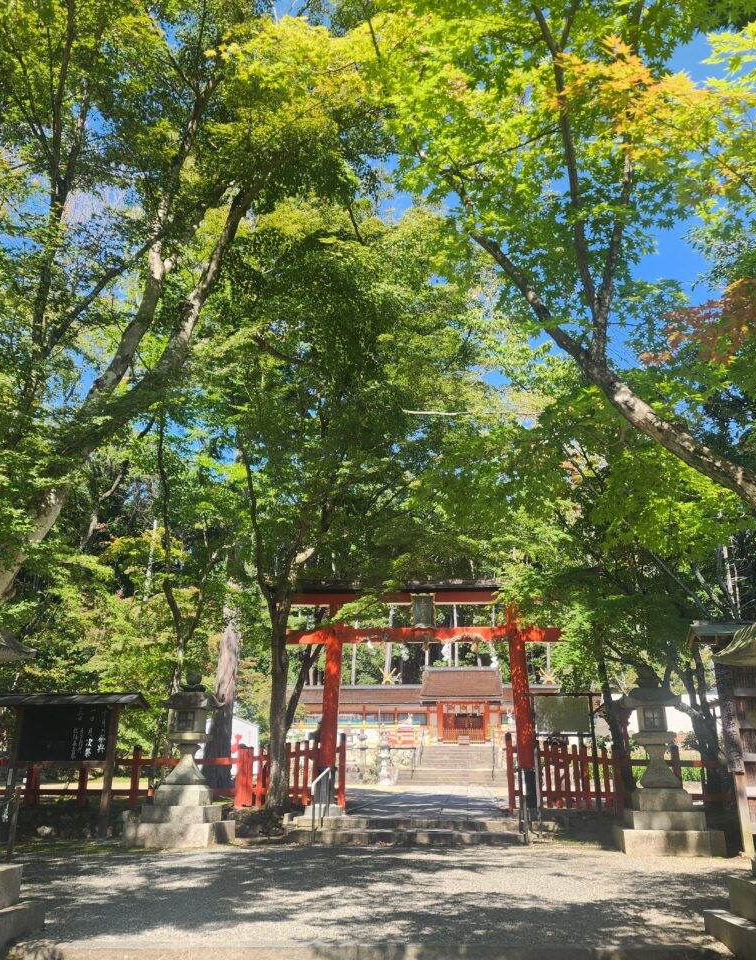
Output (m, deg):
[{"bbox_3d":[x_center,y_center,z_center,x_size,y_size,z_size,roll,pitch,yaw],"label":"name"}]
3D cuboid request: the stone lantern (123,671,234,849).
[{"bbox_3d":[-3.304,4.742,14.651,1.400,2.790,1.420,-1,-19,5],"label":"stone lantern"}]

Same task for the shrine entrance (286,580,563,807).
[{"bbox_3d":[0.949,4.219,16.721,5.800,4.460,0.700,-1,-19,5],"label":"shrine entrance"}]

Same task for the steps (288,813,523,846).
[{"bbox_3d":[0.509,5.973,14.474,3.880,0.330,1.200,-1,-19,5],"label":"steps"}]

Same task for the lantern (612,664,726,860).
[{"bbox_3d":[4.379,4.345,13.350,1.420,2.760,1.420,-1,-19,5],"label":"lantern"}]

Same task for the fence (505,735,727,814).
[{"bbox_3d":[4.508,5.560,16.001,4.150,1.420,0.250,-1,-19,5],"label":"fence"}]

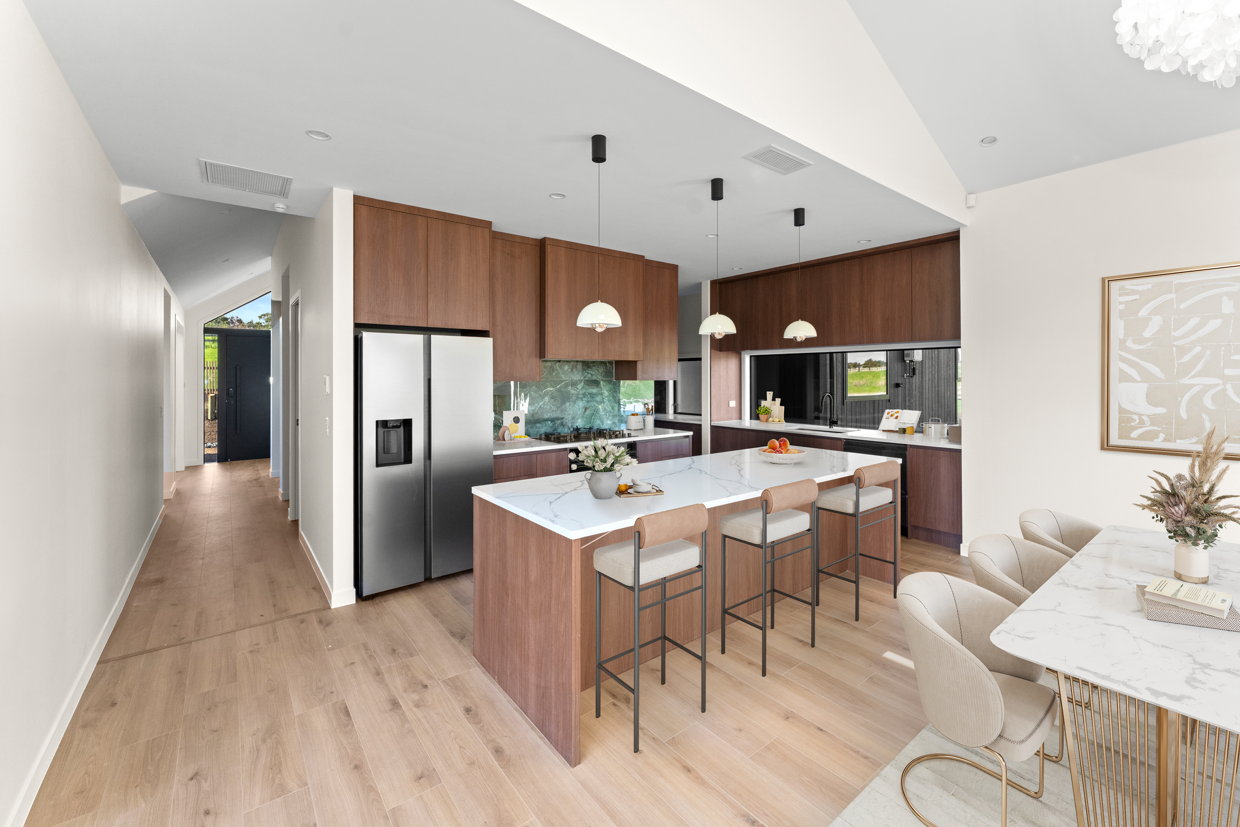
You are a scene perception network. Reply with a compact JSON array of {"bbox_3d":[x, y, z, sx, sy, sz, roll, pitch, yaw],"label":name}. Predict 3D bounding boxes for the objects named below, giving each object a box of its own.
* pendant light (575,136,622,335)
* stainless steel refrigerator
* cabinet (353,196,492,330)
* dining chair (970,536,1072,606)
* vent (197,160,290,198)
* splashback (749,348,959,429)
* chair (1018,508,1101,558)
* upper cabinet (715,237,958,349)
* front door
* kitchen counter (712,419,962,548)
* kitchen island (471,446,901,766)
[{"bbox_3d":[-0.108,-0.919,2.477,0.232,1.001,0.232,0,3,0],"label":"pendant light"},{"bbox_3d":[-1.572,0.303,3.756,0.905,1.775,0.673,-2,4,-38],"label":"stainless steel refrigerator"},{"bbox_3d":[-1.588,-1.080,3.762,0.962,0.870,0.567,-2,4,-38],"label":"cabinet"},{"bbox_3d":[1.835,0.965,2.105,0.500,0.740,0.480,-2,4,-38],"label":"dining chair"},{"bbox_3d":[-2.329,-1.445,3.021,0.449,0.030,0.442,-2,4,-38],"label":"vent"},{"bbox_3d":[2.640,-0.283,5.591,0.070,0.876,2.661,-2,4,-38],"label":"splashback"},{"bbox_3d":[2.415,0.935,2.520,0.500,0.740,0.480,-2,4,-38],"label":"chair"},{"bbox_3d":[2.368,-1.194,5.388,0.463,0.915,2.733,-2,4,-38],"label":"upper cabinet"},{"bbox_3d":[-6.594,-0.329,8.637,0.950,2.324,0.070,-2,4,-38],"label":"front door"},{"bbox_3d":[2.305,0.662,5.414,0.610,0.900,2.780,-3,4,-38],"label":"kitchen counter"},{"bbox_3d":[0.611,0.806,3.002,2.715,0.891,0.959,-2,4,-38],"label":"kitchen island"}]

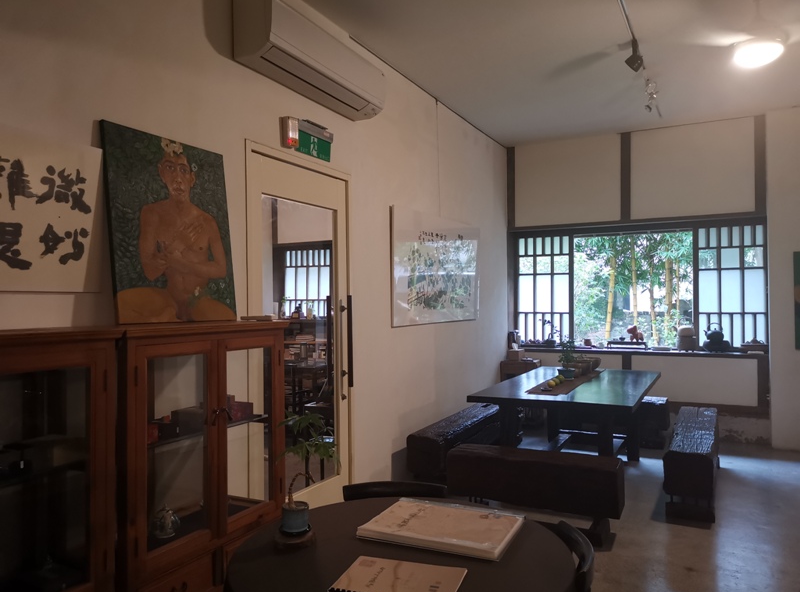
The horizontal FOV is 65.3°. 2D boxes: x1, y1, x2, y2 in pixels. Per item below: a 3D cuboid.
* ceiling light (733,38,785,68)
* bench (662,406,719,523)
[{"bbox_3d":[1.867,-1.260,3.250,0.235,0.065,0.235,-1,-1,27],"label":"ceiling light"},{"bbox_3d":[2.086,1.132,4.421,0.288,0.411,1.795,-1,-1,27],"label":"bench"}]

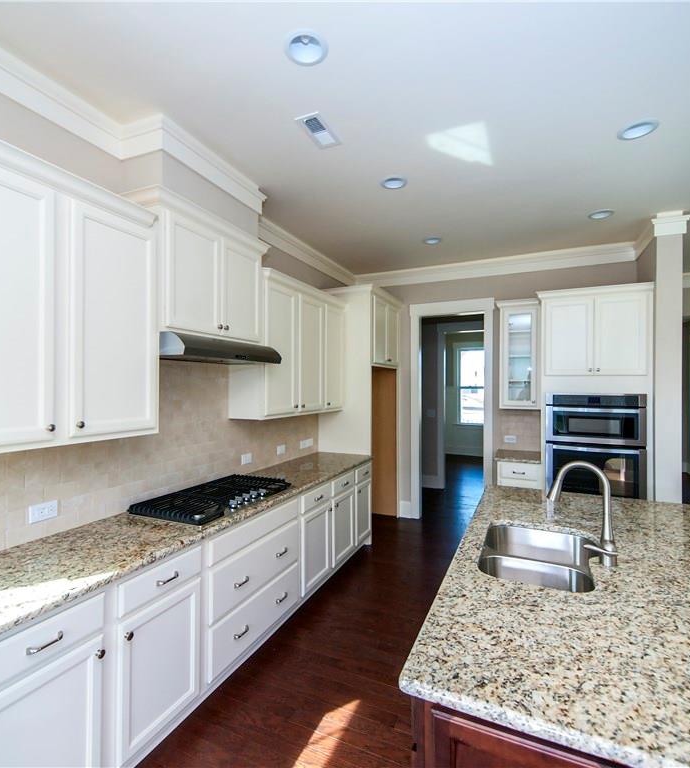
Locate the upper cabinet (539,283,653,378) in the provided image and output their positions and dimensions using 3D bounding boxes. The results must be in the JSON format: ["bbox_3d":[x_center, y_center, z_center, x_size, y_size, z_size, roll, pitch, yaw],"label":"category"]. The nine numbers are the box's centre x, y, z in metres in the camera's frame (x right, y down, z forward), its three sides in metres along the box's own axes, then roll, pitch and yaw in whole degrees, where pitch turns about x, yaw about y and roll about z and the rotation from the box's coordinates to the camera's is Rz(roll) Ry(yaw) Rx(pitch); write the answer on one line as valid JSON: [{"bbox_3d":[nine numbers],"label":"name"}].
[{"bbox_3d":[2.356,-0.458,4.013,0.907,0.813,0.658,0,0,24],"label":"upper cabinet"}]

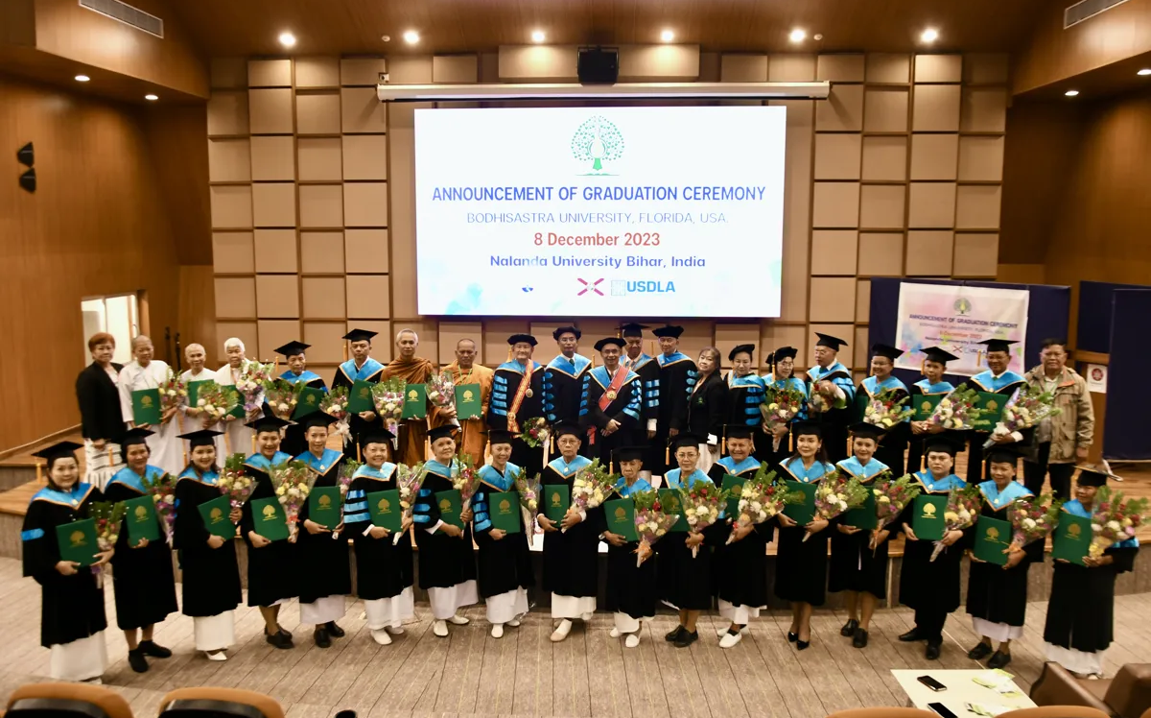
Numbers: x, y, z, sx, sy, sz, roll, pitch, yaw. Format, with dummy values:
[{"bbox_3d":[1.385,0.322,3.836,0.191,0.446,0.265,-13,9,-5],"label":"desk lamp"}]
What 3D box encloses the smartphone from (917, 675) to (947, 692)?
[{"bbox_3d":[2.047,1.860,4.950,0.073,0.010,0.152,-2,7,-18],"label":"smartphone"}]

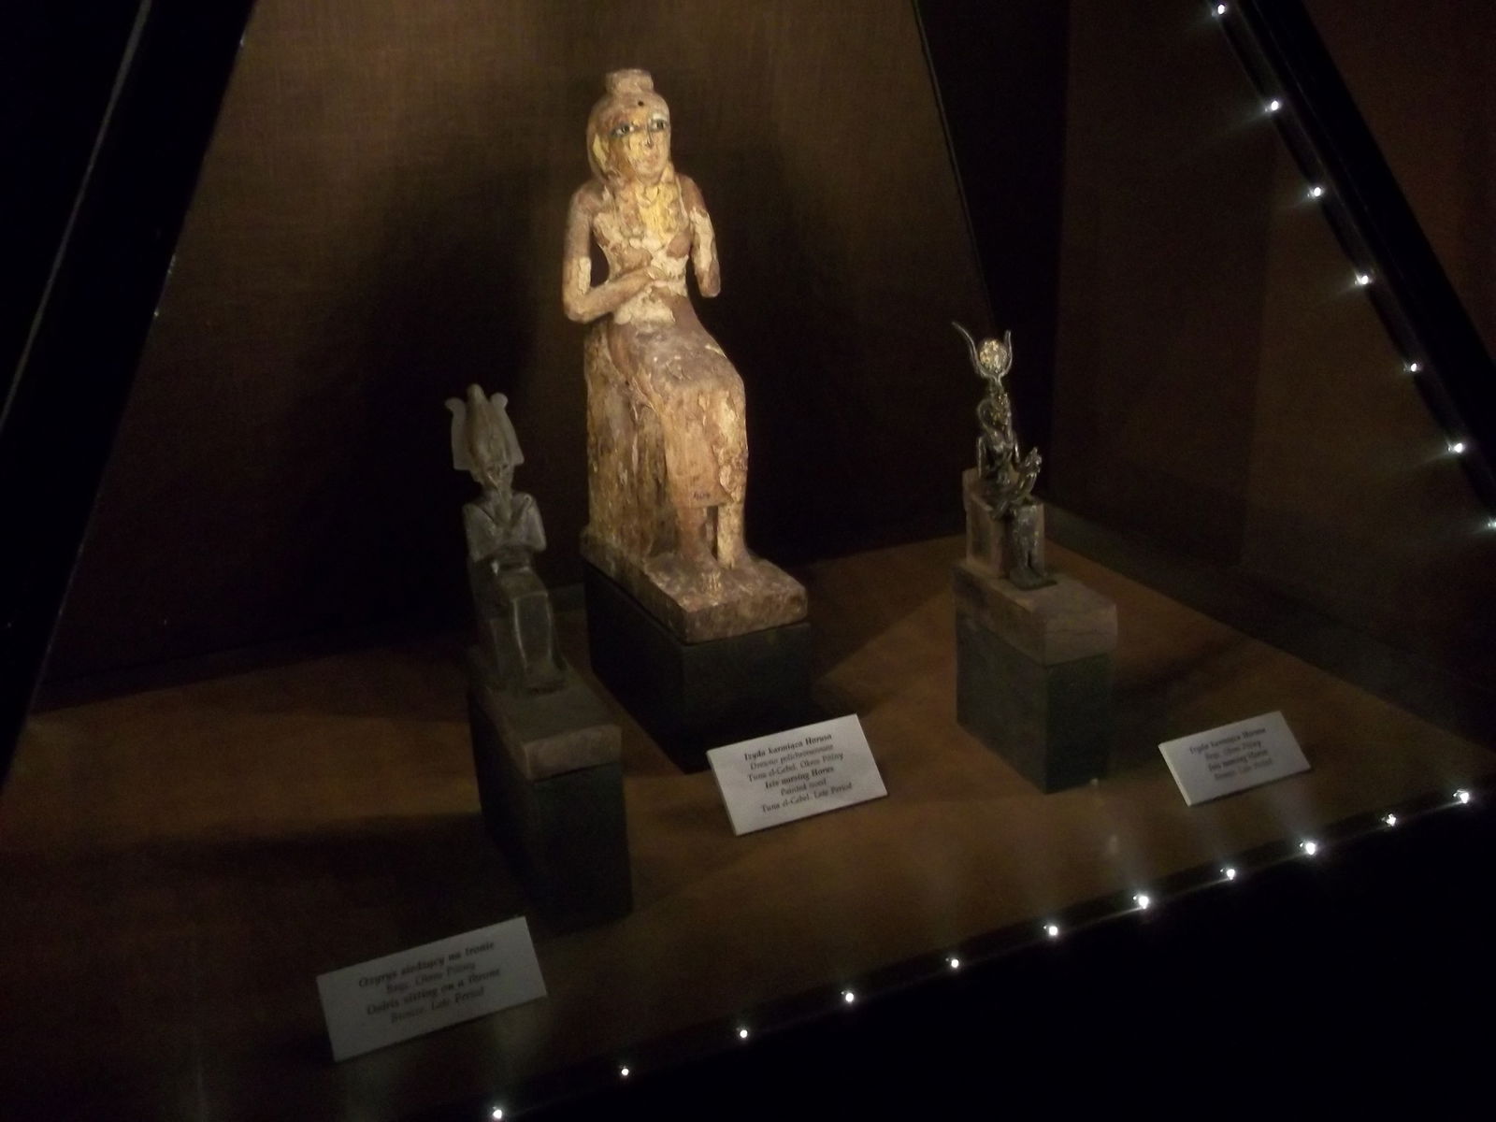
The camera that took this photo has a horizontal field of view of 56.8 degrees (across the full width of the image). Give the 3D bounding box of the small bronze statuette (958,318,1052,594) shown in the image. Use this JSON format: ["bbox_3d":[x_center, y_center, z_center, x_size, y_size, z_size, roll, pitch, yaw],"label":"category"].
[{"bbox_3d":[0.171,-0.071,0.905,0.049,0.167,0.071,-10,19,-19],"label":"small bronze statuette"}]

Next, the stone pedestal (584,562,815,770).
[{"bbox_3d":[-0.041,0.065,1.042,0.097,0.092,0.215,-11,20,-21],"label":"stone pedestal"}]

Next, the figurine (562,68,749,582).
[{"bbox_3d":[-0.063,-0.167,0.979,0.123,0.342,0.166,-11,20,-21],"label":"figurine"}]

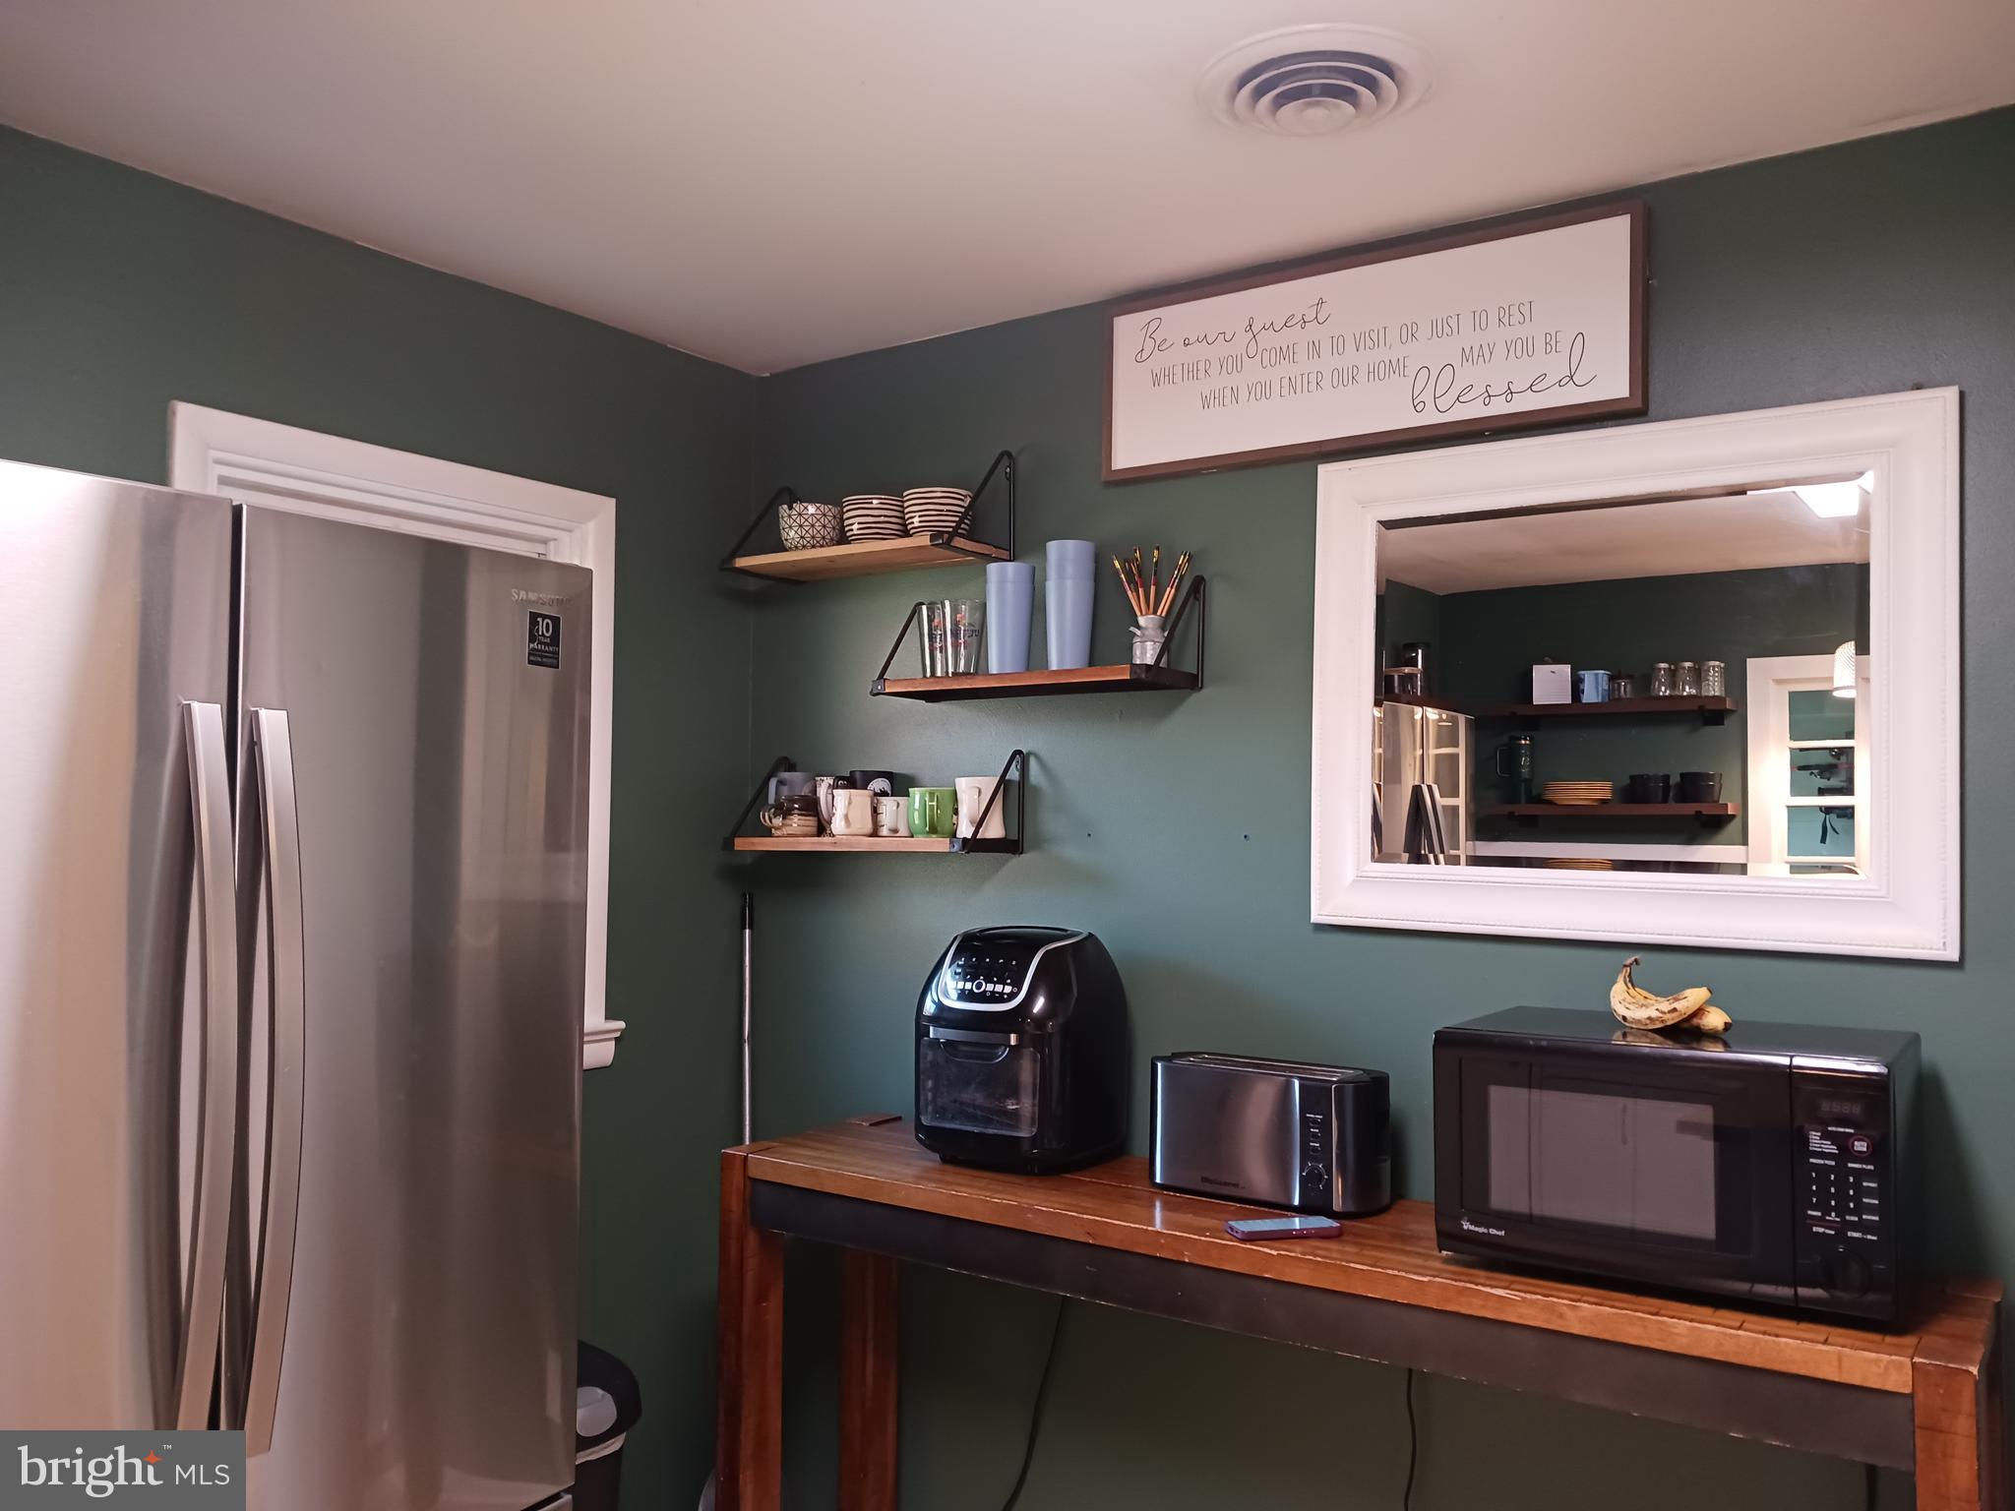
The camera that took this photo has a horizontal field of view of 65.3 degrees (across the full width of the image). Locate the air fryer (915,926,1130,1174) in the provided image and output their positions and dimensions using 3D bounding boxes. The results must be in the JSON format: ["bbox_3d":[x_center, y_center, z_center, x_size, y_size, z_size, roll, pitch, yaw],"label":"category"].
[{"bbox_3d":[0.032,0.501,2.696,0.292,0.396,0.299,-2,-4,35],"label":"air fryer"}]

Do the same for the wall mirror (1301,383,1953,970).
[{"bbox_3d":[0.881,-0.106,2.328,0.909,0.756,0.045,0,-3,35],"label":"wall mirror"}]

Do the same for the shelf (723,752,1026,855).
[{"bbox_3d":[-0.269,0.089,3.027,0.583,0.192,0.187,-2,-4,35],"label":"shelf"}]

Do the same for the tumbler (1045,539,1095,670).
[{"bbox_3d":[0.109,-0.259,2.750,0.087,0.233,0.087,0,-3,0],"label":"tumbler"}]

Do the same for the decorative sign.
[{"bbox_3d":[0.565,-0.657,2.584,0.929,0.316,0.030,0,-3,35],"label":"decorative sign"}]

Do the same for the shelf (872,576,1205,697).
[{"bbox_3d":[0.043,-0.210,2.830,0.588,0.197,0.182,-2,-4,35],"label":"shelf"}]

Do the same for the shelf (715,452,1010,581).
[{"bbox_3d":[-0.283,-0.470,3.064,0.571,0.211,0.192,-2,-4,35],"label":"shelf"}]

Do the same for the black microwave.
[{"bbox_3d":[0.890,0.519,2.081,0.527,0.307,0.369,-2,-4,35],"label":"black microwave"}]

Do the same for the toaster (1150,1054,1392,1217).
[{"bbox_3d":[0.403,0.588,2.435,0.364,0.197,0.163,-2,-4,35],"label":"toaster"}]

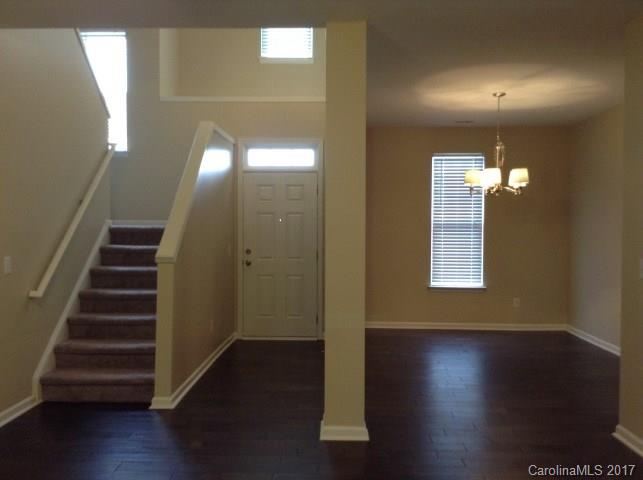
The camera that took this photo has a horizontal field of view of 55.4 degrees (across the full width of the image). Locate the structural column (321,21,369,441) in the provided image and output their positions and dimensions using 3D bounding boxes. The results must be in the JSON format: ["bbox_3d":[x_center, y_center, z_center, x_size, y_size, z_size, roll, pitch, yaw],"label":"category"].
[{"bbox_3d":[0.164,-0.055,4.077,0.300,2.700,0.290,0,1,1],"label":"structural column"}]

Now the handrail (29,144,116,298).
[{"bbox_3d":[-2.116,-0.260,5.380,0.100,0.070,2.080,0,41,1],"label":"handrail"}]

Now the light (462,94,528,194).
[{"bbox_3d":[1.767,-0.963,6.152,0.645,1.025,0.645,0,1,1],"label":"light"}]

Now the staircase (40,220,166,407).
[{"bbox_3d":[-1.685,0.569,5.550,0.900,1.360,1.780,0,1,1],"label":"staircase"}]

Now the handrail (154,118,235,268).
[{"bbox_3d":[-1.122,-0.507,5.905,0.147,1.280,2.770,0,1,1],"label":"handrail"}]

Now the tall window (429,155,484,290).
[{"bbox_3d":[1.825,-0.256,8.208,0.713,1.786,0.050,0,1,1],"label":"tall window"}]

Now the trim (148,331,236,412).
[{"bbox_3d":[-1.168,1.195,6.072,0.170,0.090,2.940,0,1,1],"label":"trim"}]

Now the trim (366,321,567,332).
[{"bbox_3d":[1.901,1.161,8.200,2.707,0.095,0.020,0,1,1],"label":"trim"}]

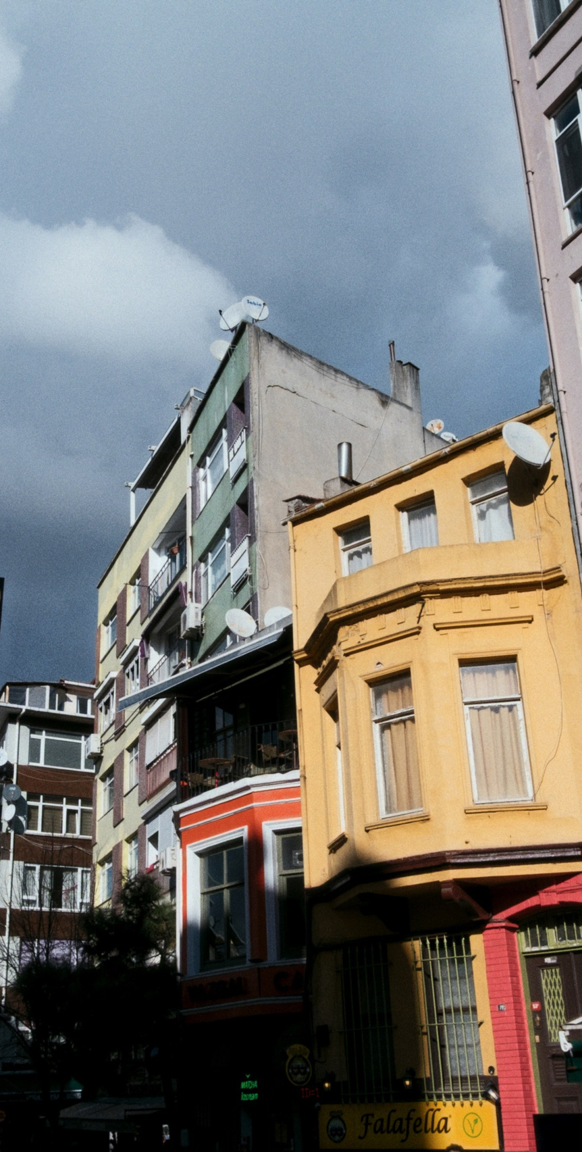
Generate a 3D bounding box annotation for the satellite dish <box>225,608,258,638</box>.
[{"bbox_3d":[-0.942,0.891,21.725,0.650,0.680,0.260,11,-35,-28],"label":"satellite dish"}]

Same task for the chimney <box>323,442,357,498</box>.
[{"bbox_3d":[0.874,-1.754,19.626,0.480,1.209,0.420,-23,-30,40],"label":"chimney"}]

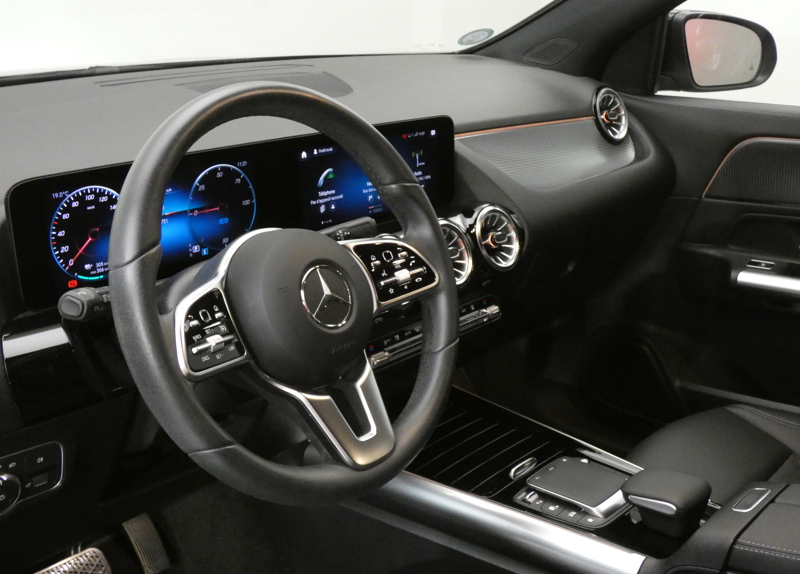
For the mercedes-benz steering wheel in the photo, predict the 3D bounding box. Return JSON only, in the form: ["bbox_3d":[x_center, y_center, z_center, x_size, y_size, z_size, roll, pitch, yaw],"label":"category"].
[{"bbox_3d":[-0.097,0.006,0.880,0.100,0.372,0.372,-16,2,44],"label":"mercedes-benz steering wheel"}]

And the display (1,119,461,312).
[{"bbox_3d":[-0.146,-0.104,1.125,0.035,0.121,0.620,10,20,42],"label":"display"}]

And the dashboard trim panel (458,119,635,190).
[{"bbox_3d":[0.245,-0.208,1.538,0.060,0.105,0.460,-7,8,45],"label":"dashboard trim panel"}]

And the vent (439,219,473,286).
[{"bbox_3d":[0.056,-0.041,1.257,0.088,0.088,0.040,-18,1,-44],"label":"vent"}]

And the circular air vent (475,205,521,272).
[{"bbox_3d":[0.123,-0.063,1.322,0.088,0.088,0.040,-18,1,-44],"label":"circular air vent"}]

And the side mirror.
[{"bbox_3d":[0.578,-0.452,1.874,0.230,0.150,0.130,-10,20,-28],"label":"side mirror"}]

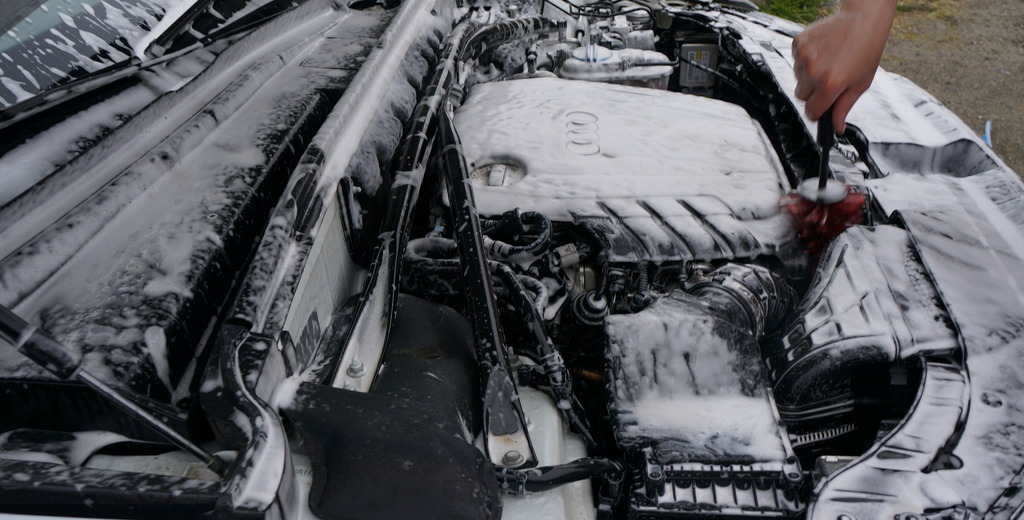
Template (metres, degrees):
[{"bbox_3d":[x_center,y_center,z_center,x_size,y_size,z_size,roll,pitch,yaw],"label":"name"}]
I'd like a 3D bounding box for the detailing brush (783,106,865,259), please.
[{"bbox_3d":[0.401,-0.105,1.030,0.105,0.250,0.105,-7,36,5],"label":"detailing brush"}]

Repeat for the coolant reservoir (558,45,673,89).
[{"bbox_3d":[0.186,-0.332,1.503,0.205,0.155,0.150,-1,37,1],"label":"coolant reservoir"}]

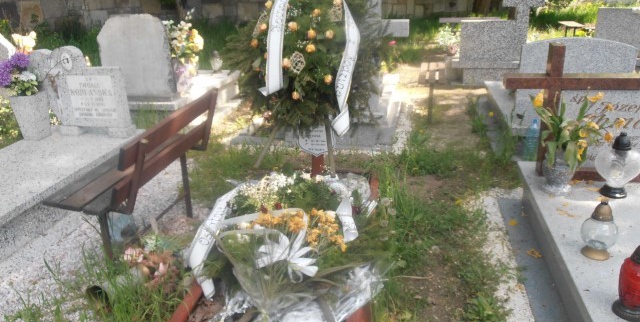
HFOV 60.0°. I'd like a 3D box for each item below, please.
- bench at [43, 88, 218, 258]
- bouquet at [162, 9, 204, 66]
[{"bbox_3d":[-0.902,0.126,3.003,0.489,0.796,1.138,2,19,10],"label":"bench"},{"bbox_3d":[-1.536,-1.390,6.243,0.450,0.600,0.340,2,19,8],"label":"bouquet"}]

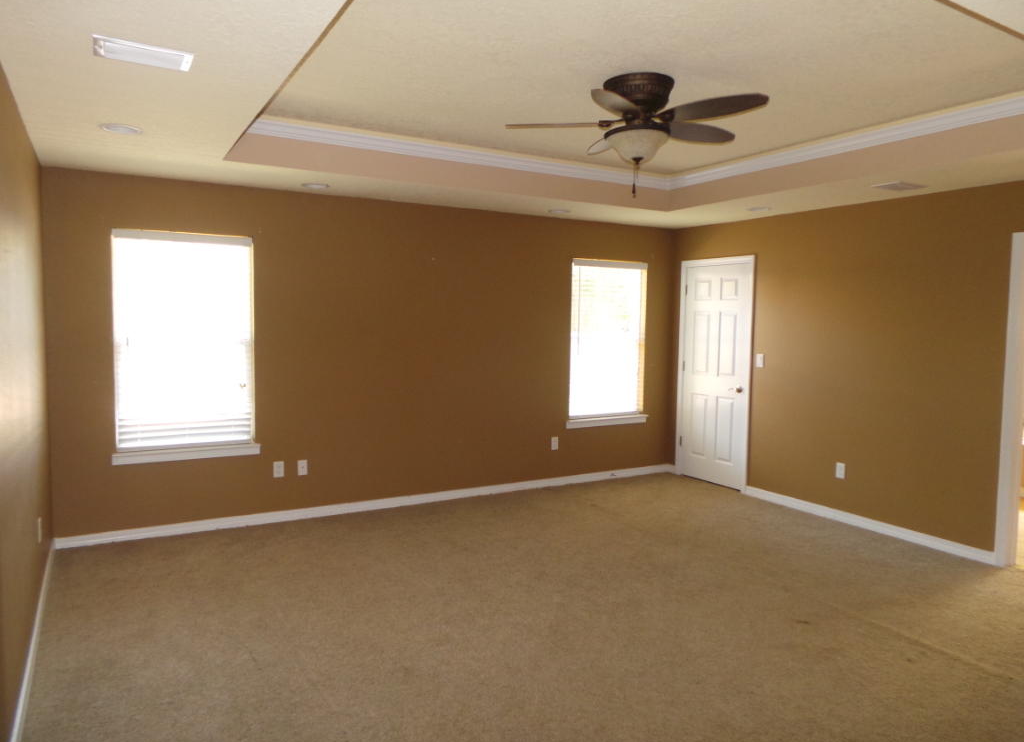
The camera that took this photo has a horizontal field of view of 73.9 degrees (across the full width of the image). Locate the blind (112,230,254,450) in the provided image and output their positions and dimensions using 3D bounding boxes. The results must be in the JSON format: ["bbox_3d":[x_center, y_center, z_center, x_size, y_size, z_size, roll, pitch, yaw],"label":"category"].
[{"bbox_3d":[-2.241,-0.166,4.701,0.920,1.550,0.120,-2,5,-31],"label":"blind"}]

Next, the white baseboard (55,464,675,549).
[{"bbox_3d":[-0.679,1.052,5.682,5.220,0.080,0.018,-2,5,-31],"label":"white baseboard"}]

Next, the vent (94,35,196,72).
[{"bbox_3d":[-1.311,-1.116,2.420,0.307,0.020,0.195,-2,5,-31],"label":"vent"}]

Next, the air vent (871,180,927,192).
[{"bbox_3d":[2.555,-1.203,4.481,0.315,0.020,0.205,-2,5,-31],"label":"air vent"}]

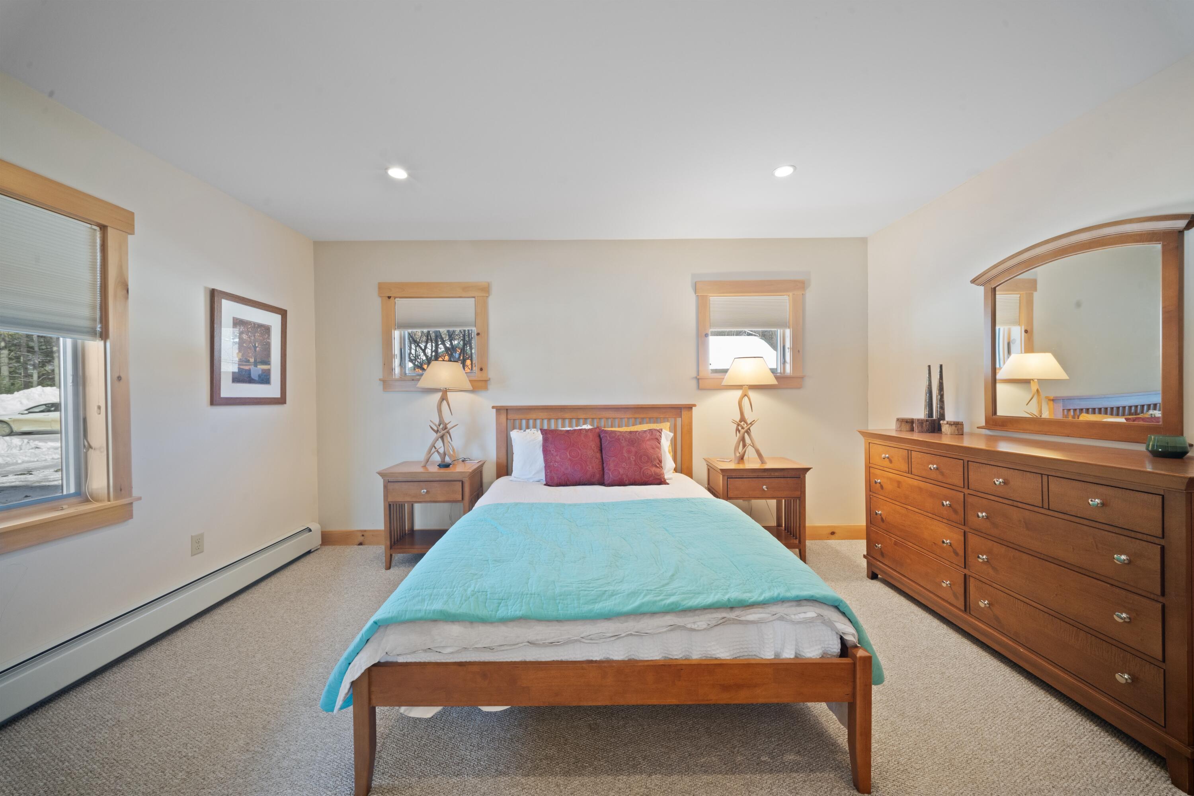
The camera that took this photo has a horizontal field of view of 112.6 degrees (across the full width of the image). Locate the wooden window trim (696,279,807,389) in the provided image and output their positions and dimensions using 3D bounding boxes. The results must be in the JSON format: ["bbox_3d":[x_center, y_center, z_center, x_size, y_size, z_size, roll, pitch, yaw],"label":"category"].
[{"bbox_3d":[1.230,-0.506,3.227,0.870,0.865,0.100,0,1,0],"label":"wooden window trim"}]

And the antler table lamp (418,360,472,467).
[{"bbox_3d":[-1.120,0.117,2.931,0.415,0.775,0.415,0,1,0],"label":"antler table lamp"}]

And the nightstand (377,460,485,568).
[{"bbox_3d":[-1.187,0.845,2.943,0.625,0.678,0.465,0,1,0],"label":"nightstand"}]

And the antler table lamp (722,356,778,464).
[{"bbox_3d":[1.133,0.092,2.942,0.415,0.785,0.415,0,1,0],"label":"antler table lamp"}]

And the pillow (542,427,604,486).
[{"bbox_3d":[-0.175,0.419,2.814,0.430,0.420,0.150,0,-19,0],"label":"pillow"}]

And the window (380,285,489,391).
[{"bbox_3d":[-1.297,-0.489,3.215,0.880,0.865,0.100,0,1,0],"label":"window"}]

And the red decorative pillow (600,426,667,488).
[{"bbox_3d":[0.251,0.422,2.816,0.450,0.420,0.150,0,-19,0],"label":"red decorative pillow"}]

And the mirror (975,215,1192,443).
[{"bbox_3d":[2.144,-0.292,1.827,0.080,0.920,0.840,0,1,0],"label":"mirror"}]

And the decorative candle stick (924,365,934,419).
[{"bbox_3d":[2.056,0.000,2.470,0.062,0.405,0.062,0,1,0],"label":"decorative candle stick"}]

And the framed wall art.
[{"bbox_3d":[-2.240,-0.293,2.587,0.030,0.680,0.575,0,1,0],"label":"framed wall art"}]

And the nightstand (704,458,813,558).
[{"bbox_3d":[1.188,0.825,2.979,0.625,0.678,0.460,0,1,0],"label":"nightstand"}]

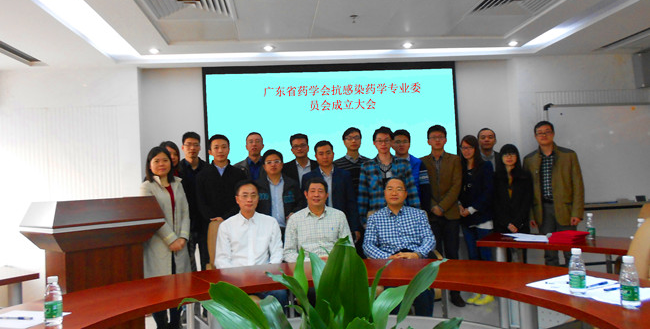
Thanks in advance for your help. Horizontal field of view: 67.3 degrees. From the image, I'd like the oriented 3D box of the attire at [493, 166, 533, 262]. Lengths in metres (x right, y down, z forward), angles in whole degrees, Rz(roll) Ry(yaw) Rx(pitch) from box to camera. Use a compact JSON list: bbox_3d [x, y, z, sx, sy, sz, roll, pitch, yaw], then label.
[{"bbox_3d":[1.808,0.634,4.600,0.400,1.260,0.280,-4,-2,26],"label":"attire"}]

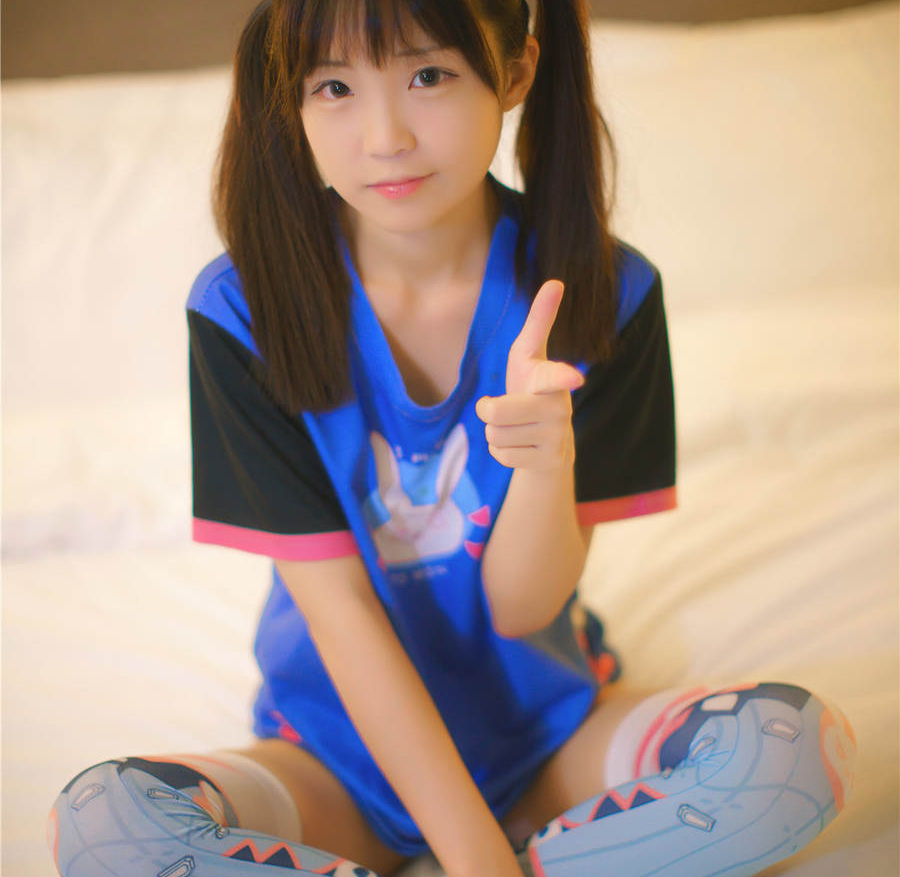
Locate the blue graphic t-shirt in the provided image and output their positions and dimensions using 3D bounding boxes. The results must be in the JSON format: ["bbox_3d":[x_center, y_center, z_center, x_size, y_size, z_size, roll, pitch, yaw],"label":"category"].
[{"bbox_3d":[-0.006,0.058,1.462,0.380,0.506,0.270,-6,16,-3],"label":"blue graphic t-shirt"}]

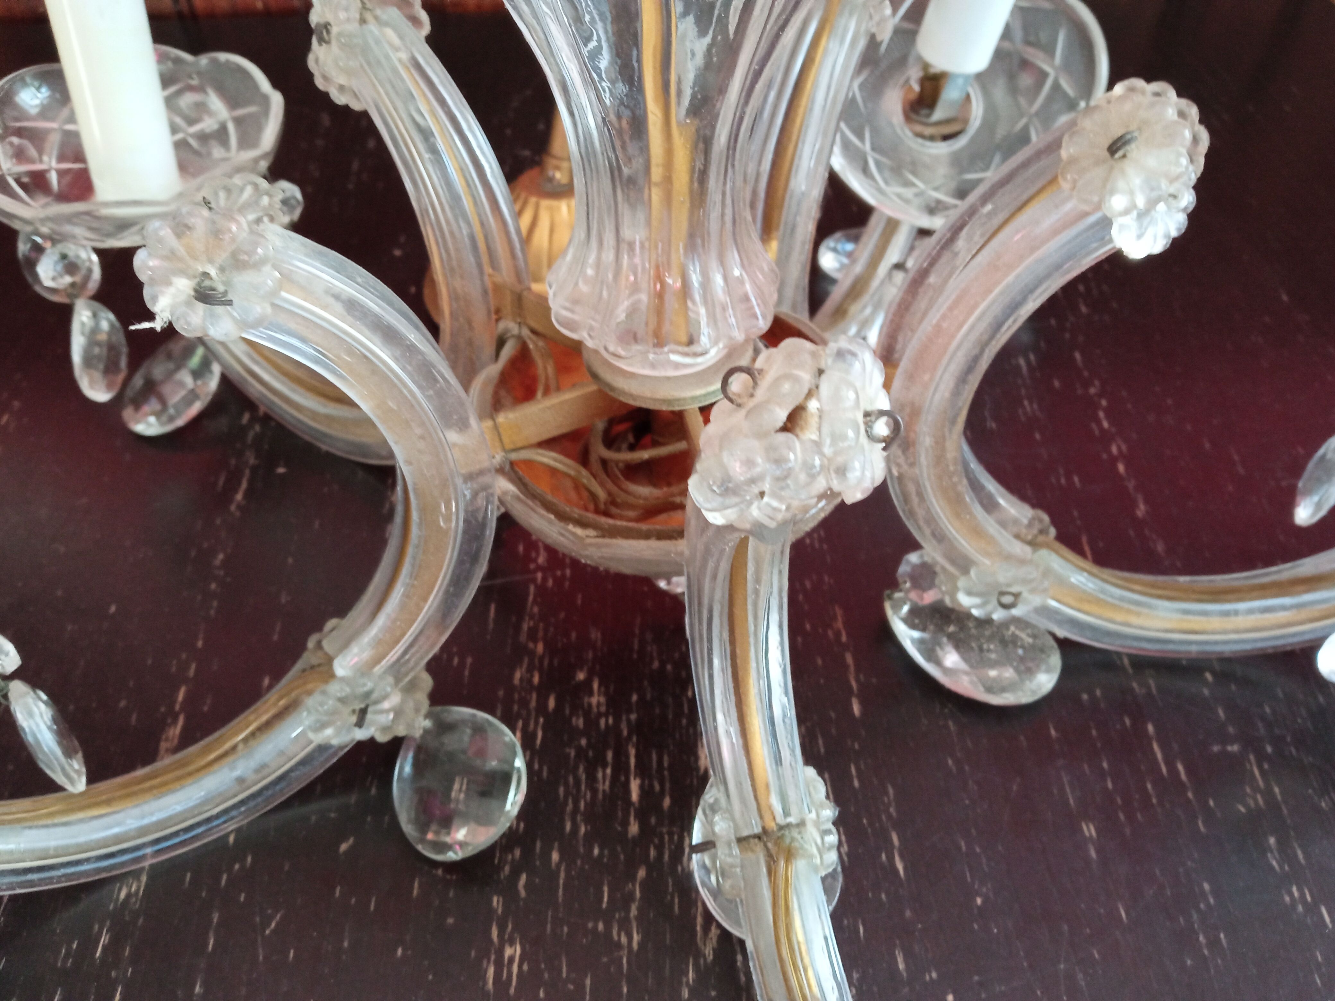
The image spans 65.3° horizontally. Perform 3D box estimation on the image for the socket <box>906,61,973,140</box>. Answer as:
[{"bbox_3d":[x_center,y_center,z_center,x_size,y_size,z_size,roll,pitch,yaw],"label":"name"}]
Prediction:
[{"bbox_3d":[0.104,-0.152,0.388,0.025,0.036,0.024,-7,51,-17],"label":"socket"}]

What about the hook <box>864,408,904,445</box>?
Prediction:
[{"bbox_3d":[0.032,-0.011,0.156,0.006,0.006,0.003,1,4,12],"label":"hook"}]

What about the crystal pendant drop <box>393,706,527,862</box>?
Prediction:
[{"bbox_3d":[-0.058,0.074,0.281,0.037,0.013,0.048,-25,62,-21],"label":"crystal pendant drop"}]

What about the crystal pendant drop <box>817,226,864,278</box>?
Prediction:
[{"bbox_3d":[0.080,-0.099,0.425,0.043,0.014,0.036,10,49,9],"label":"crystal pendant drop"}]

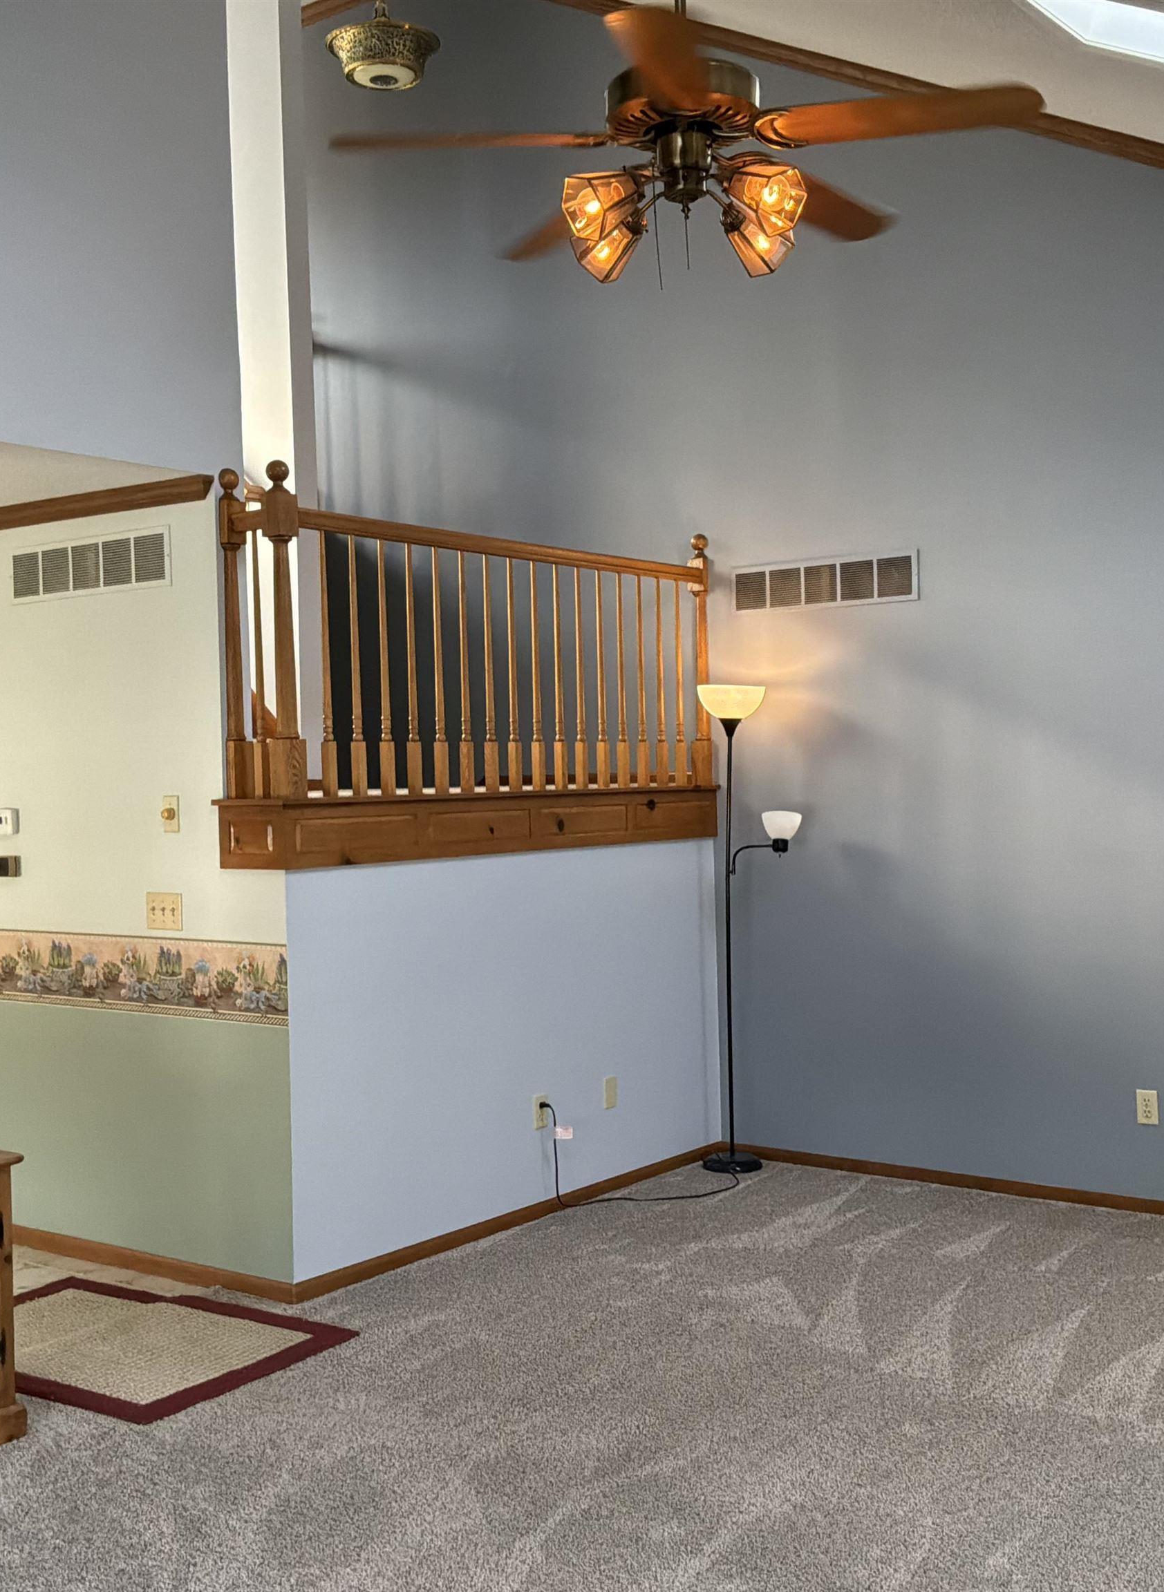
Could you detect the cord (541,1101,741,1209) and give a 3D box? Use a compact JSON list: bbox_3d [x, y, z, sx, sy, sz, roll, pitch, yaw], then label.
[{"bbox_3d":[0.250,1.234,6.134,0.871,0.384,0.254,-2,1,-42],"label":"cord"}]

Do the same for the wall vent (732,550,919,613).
[{"bbox_3d":[0.916,-0.807,6.536,0.792,0.185,0.025,0,1,36],"label":"wall vent"}]

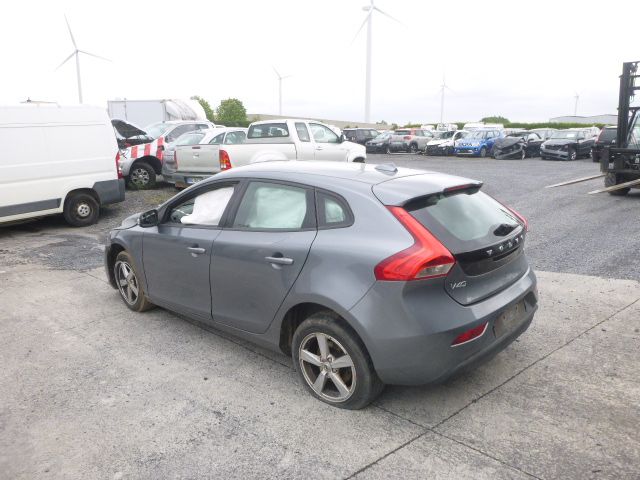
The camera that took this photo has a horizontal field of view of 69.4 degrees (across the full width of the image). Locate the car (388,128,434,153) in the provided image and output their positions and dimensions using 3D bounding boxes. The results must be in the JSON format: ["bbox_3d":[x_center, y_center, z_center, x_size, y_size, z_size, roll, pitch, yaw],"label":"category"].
[{"bbox_3d":[6.868,-7.066,32.717,4.160,1.620,1.770,-11,18,-39],"label":"car"}]

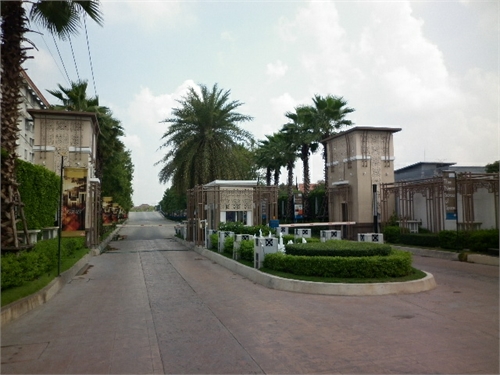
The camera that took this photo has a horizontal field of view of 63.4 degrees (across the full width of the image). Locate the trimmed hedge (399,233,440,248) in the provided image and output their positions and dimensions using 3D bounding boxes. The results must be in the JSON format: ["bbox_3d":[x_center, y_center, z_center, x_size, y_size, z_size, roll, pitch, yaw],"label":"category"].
[{"bbox_3d":[7.634,2.276,17.815,0.800,0.600,2.100,1,-4,-22],"label":"trimmed hedge"}]

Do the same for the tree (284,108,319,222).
[{"bbox_3d":[3.969,-1.252,30.198,2.900,9.501,2.900,0,-4,0],"label":"tree"}]

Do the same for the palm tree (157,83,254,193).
[{"bbox_3d":[-3.150,-1.876,28.230,6.400,10.497,6.400,1,-4,-15],"label":"palm tree"}]

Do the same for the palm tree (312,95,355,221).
[{"bbox_3d":[5.375,-1.414,27.197,3.100,9.445,3.100,1,-4,-15],"label":"palm tree"}]

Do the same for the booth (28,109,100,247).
[{"bbox_3d":[-8.361,-0.244,18.532,2.600,5.720,3.900,1,-4,-15],"label":"booth"}]

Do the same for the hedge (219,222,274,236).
[{"bbox_3d":[-0.137,1.919,15.742,2.200,1.050,1.000,1,-4,-15],"label":"hedge"}]

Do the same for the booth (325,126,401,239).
[{"bbox_3d":[6.120,0.008,22.539,2.600,5.720,3.900,1,-4,-15],"label":"booth"}]

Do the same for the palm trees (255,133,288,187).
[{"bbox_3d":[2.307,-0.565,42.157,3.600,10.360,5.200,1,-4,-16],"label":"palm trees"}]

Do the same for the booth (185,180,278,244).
[{"bbox_3d":[-0.953,1.251,19.839,3.500,2.900,3.300,1,-4,-15],"label":"booth"}]

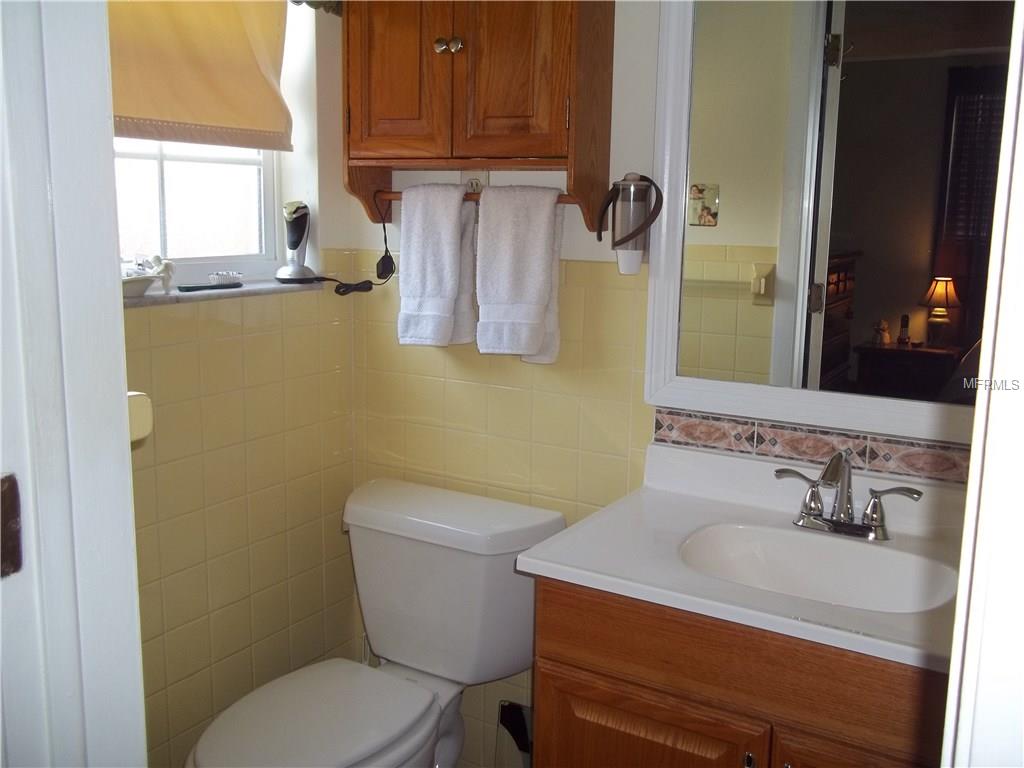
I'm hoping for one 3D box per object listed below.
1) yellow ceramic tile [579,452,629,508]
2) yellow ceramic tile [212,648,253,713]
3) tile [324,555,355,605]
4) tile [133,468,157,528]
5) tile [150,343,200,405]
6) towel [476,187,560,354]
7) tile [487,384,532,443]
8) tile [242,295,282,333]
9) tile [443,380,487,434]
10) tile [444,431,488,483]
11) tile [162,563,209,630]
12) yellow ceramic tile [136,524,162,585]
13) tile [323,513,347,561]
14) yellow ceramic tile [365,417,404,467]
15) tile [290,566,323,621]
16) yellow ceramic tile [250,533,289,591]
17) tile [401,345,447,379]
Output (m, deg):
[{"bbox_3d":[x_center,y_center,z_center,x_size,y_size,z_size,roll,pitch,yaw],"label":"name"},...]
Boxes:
[{"bbox_3d":[0.184,0.193,1.895,0.108,0.108,0.010,7,12,31],"label":"yellow ceramic tile"},{"bbox_3d":[-0.582,0.612,1.967,0.010,0.108,0.108,7,12,31],"label":"yellow ceramic tile"},{"bbox_3d":[-0.408,0.457,2.225,0.010,0.108,0.108,7,12,31],"label":"tile"},{"bbox_3d":[-0.685,0.210,1.695,0.010,0.108,0.108,7,12,31],"label":"tile"},{"bbox_3d":[-0.624,-0.022,1.752,0.008,0.108,0.108,7,12,31],"label":"tile"},{"bbox_3d":[0.015,-0.213,1.860,0.169,0.344,0.064,7,12,31],"label":"towel"},{"bbox_3d":[-0.001,0.061,1.970,0.108,0.108,0.010,7,12,31],"label":"tile"},{"bbox_3d":[-0.506,-0.144,1.917,0.009,0.073,0.108,7,12,30],"label":"tile"},{"bbox_3d":[-0.096,0.050,2.033,0.108,0.108,0.008,7,12,31],"label":"tile"},{"bbox_3d":[-0.098,0.157,2.063,0.108,0.108,0.010,7,12,31],"label":"tile"},{"bbox_3d":[-0.631,0.410,1.826,0.008,0.108,0.108,7,12,31],"label":"tile"},{"bbox_3d":[-0.683,0.315,1.706,0.009,0.108,0.108,7,12,30],"label":"yellow ceramic tile"},{"bbox_3d":[-0.403,0.348,2.195,0.008,0.108,0.108,7,12,31],"label":"tile"},{"bbox_3d":[-0.285,0.135,2.164,0.108,0.108,0.008,7,12,31],"label":"yellow ceramic tile"},{"bbox_3d":[-0.463,0.470,2.122,0.009,0.108,0.108,7,12,30],"label":"tile"},{"bbox_3d":[-0.517,0.379,2.011,0.008,0.108,0.108,7,12,31],"label":"yellow ceramic tile"},{"bbox_3d":[-0.187,-0.070,2.072,0.108,0.108,0.009,7,12,30],"label":"tile"}]

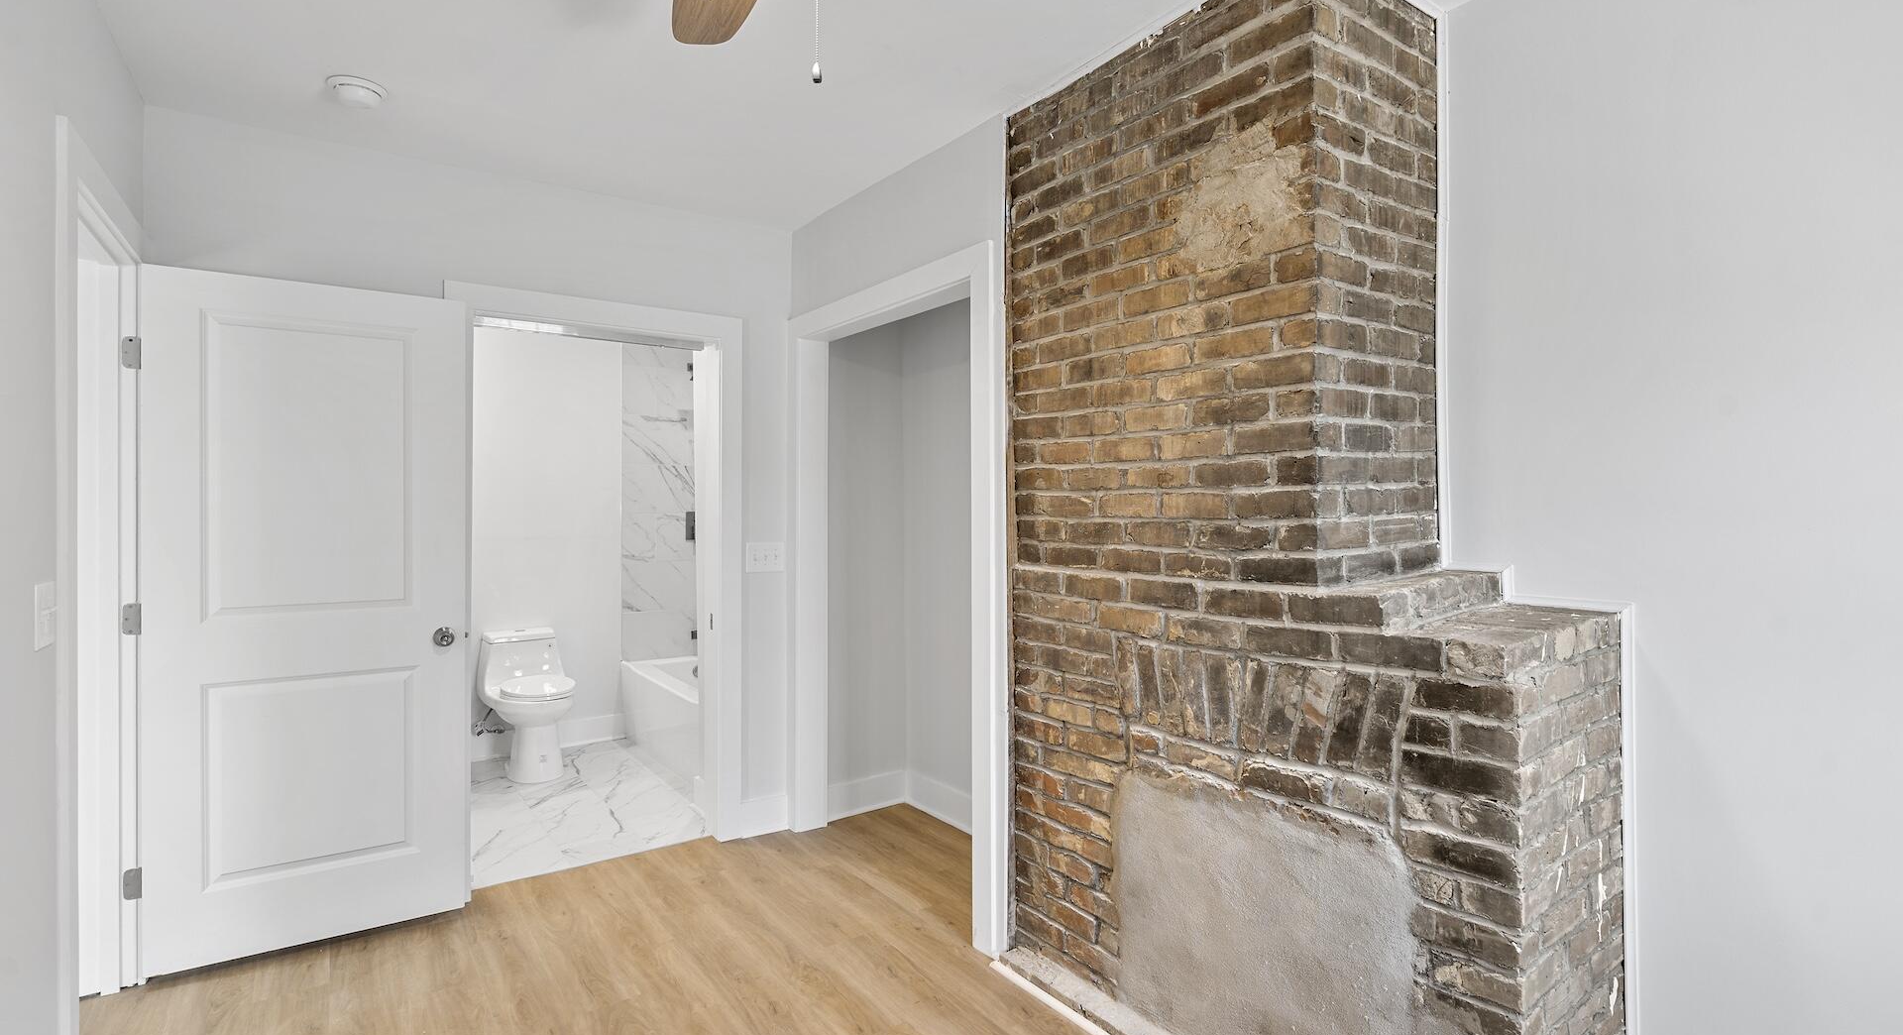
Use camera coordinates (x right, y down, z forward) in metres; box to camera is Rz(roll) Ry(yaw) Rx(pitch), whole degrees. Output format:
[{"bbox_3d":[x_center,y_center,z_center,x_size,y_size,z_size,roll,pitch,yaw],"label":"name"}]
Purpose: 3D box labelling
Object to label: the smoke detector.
[{"bbox_3d":[-1.668,-1.188,2.376,0.145,0.045,0.145,0,0,-33],"label":"smoke detector"}]

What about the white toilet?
[{"bbox_3d":[-2.208,0.972,4.430,0.410,0.700,0.700,0,0,-36],"label":"white toilet"}]

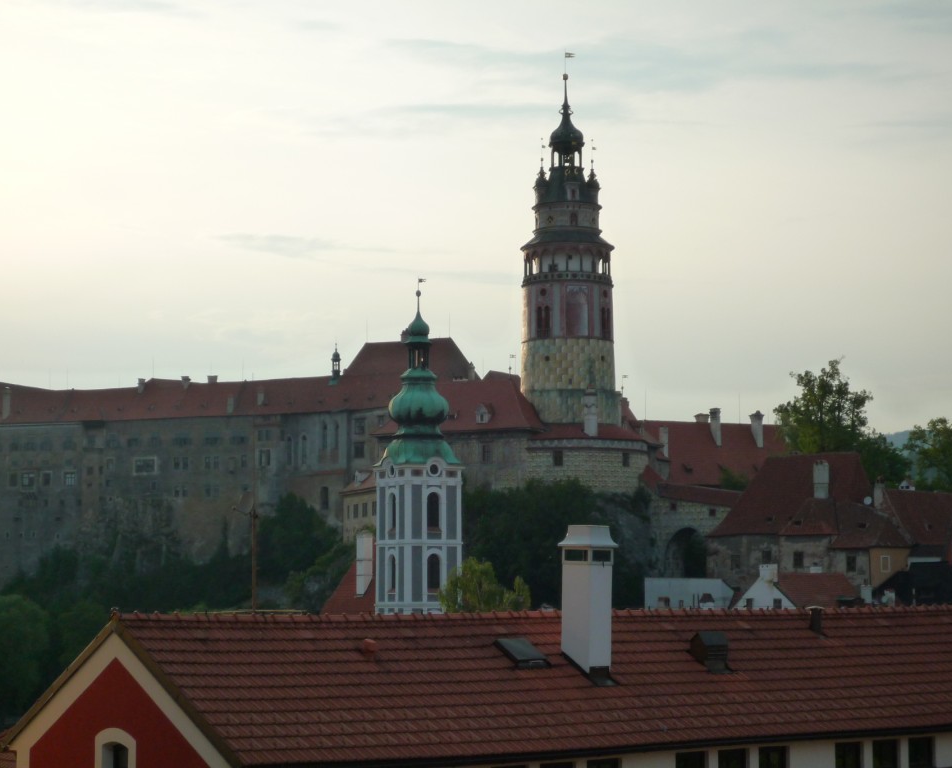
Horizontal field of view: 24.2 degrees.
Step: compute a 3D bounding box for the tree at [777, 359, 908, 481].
[{"bbox_3d":[45.670,6.622,278.431,16.000,19.730,14.500,0,-5,0],"label":"tree"}]

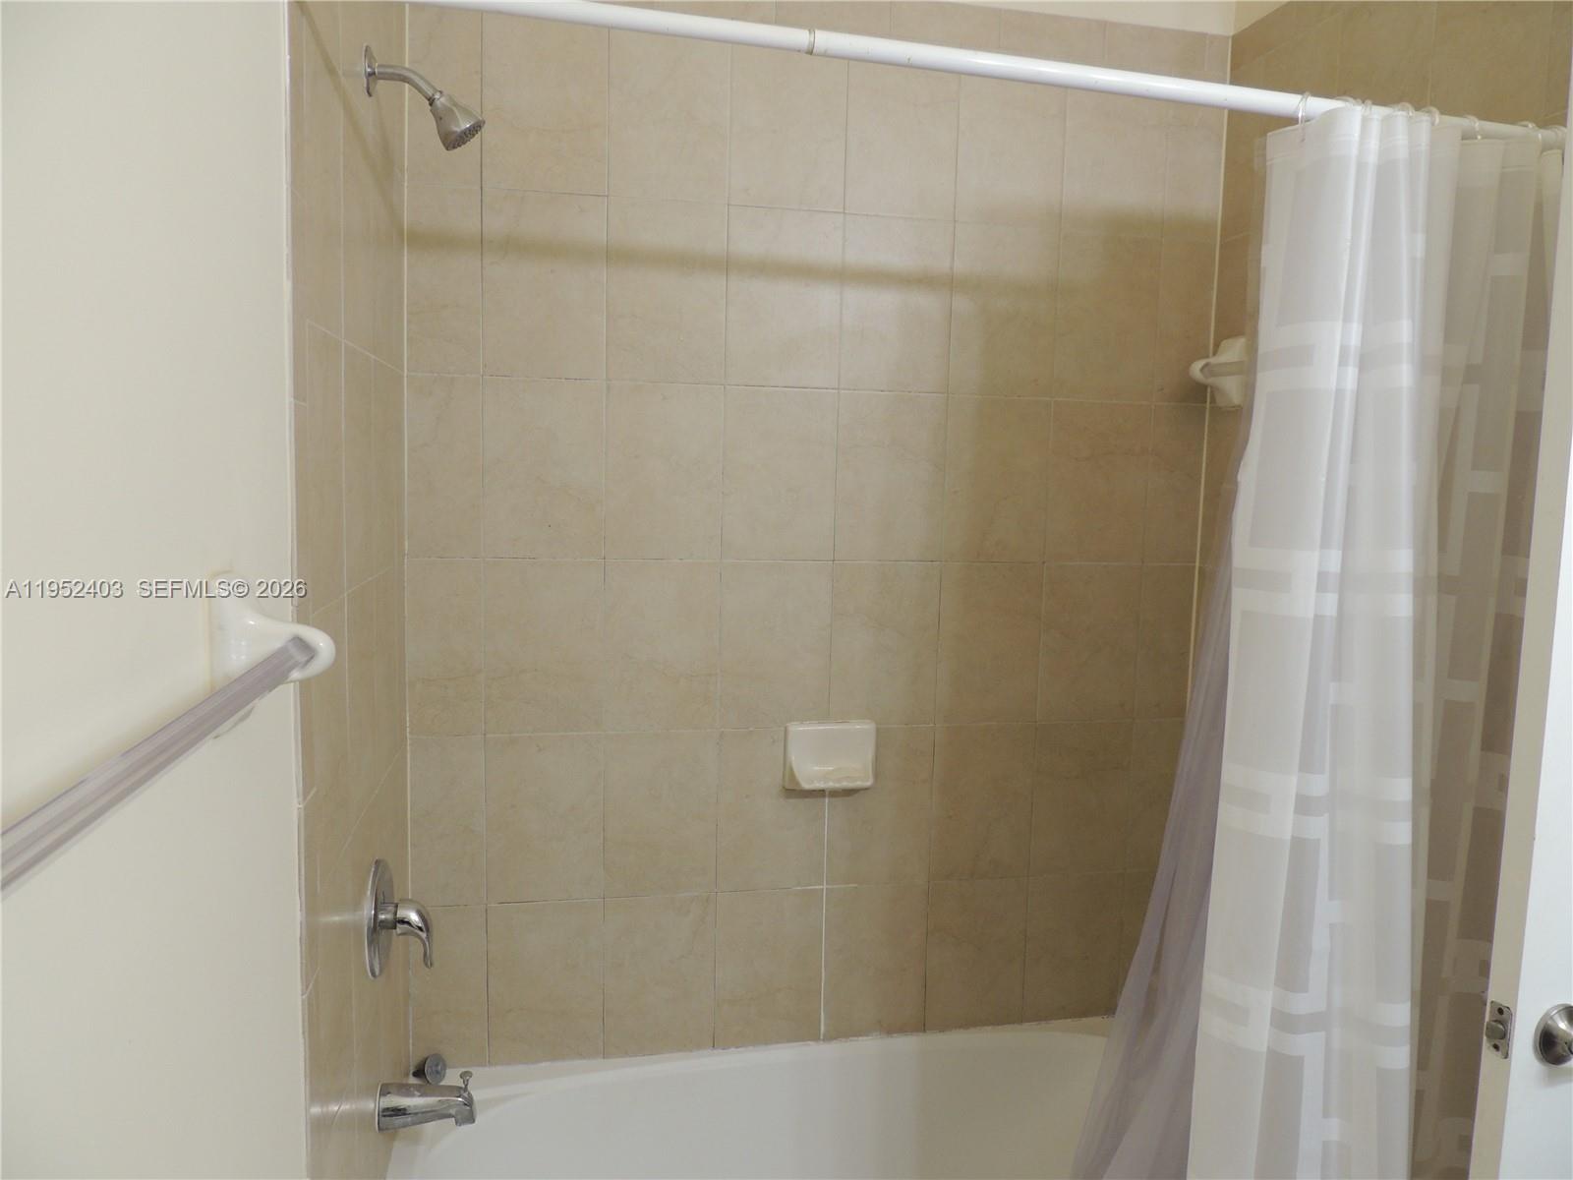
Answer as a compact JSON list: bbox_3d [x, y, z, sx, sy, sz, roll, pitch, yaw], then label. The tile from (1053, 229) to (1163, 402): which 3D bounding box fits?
[{"bbox_3d":[0.596,-0.504,2.025,0.202,0.303,0.010,0,6,-11],"label":"tile"}]

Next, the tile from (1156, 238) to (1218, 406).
[{"bbox_3d":[0.753,-0.505,2.063,0.112,0.303,0.010,0,6,-12],"label":"tile"}]

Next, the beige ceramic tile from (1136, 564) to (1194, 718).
[{"bbox_3d":[0.745,0.102,2.147,0.113,0.306,0.010,0,6,-11],"label":"beige ceramic tile"}]

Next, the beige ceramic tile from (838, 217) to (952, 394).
[{"bbox_3d":[0.197,-0.507,1.949,0.202,0.303,0.010,0,6,-12],"label":"beige ceramic tile"}]

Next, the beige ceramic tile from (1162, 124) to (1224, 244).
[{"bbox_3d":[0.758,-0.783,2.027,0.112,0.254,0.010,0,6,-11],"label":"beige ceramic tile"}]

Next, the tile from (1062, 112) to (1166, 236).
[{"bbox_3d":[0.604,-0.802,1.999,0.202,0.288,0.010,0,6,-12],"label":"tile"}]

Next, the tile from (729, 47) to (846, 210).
[{"bbox_3d":[0.004,-0.809,1.871,0.202,0.303,0.010,0,6,-11],"label":"tile"}]

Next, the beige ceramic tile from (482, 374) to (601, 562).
[{"bbox_3d":[-0.410,-0.204,1.856,0.202,0.303,0.010,0,6,-11],"label":"beige ceramic tile"}]

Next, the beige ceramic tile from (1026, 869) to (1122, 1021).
[{"bbox_3d":[0.567,0.707,2.160,0.202,0.300,0.009,0,6,-11],"label":"beige ceramic tile"}]

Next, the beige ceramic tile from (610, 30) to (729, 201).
[{"bbox_3d":[-0.196,-0.809,1.831,0.202,0.303,0.010,0,6,-11],"label":"beige ceramic tile"}]

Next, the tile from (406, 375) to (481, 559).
[{"bbox_3d":[-0.571,-0.204,1.825,0.119,0.302,0.009,0,7,-12],"label":"tile"}]

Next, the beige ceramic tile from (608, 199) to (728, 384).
[{"bbox_3d":[-0.203,-0.506,1.865,0.201,0.302,0.009,0,7,-12],"label":"beige ceramic tile"}]

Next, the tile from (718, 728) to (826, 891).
[{"bbox_3d":[-0.025,0.404,2.006,0.202,0.303,0.009,0,6,-11],"label":"tile"}]

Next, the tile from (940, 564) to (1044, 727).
[{"bbox_3d":[0.381,0.102,2.055,0.201,0.302,0.009,0,7,-12],"label":"tile"}]

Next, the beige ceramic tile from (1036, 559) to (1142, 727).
[{"bbox_3d":[0.581,0.101,2.091,0.202,0.303,0.010,0,6,-11],"label":"beige ceramic tile"}]

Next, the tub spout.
[{"bbox_3d":[-0.520,0.738,1.585,0.134,0.084,0.057,0,6,-12],"label":"tub spout"}]

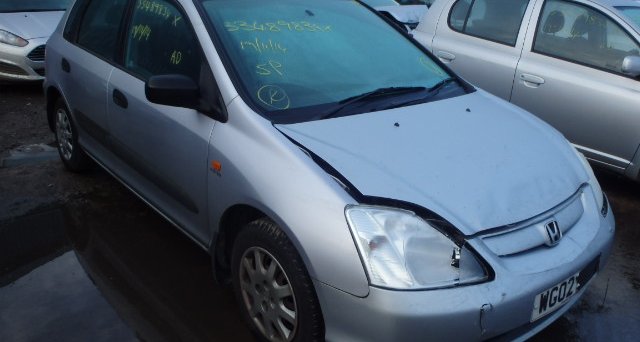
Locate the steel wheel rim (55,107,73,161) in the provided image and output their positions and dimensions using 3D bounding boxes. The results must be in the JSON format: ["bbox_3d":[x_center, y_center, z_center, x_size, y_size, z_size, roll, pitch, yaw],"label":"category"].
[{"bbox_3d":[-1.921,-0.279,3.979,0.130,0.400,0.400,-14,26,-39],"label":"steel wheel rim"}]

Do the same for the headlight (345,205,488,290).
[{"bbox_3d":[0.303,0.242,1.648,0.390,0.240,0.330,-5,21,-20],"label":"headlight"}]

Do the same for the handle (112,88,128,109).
[{"bbox_3d":[-1.083,-0.391,2.796,0.050,0.085,0.200,-14,26,-39],"label":"handle"}]

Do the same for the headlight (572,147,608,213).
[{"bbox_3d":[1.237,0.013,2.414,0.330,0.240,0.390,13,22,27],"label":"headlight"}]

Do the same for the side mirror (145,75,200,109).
[{"bbox_3d":[-0.629,-0.337,2.194,0.230,0.150,0.140,-14,26,-39],"label":"side mirror"}]

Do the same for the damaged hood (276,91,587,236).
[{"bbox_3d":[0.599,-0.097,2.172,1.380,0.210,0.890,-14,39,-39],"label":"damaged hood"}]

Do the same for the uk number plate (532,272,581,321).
[{"bbox_3d":[0.862,0.441,1.868,0.370,0.112,0.030,-14,26,-39],"label":"uk number plate"}]

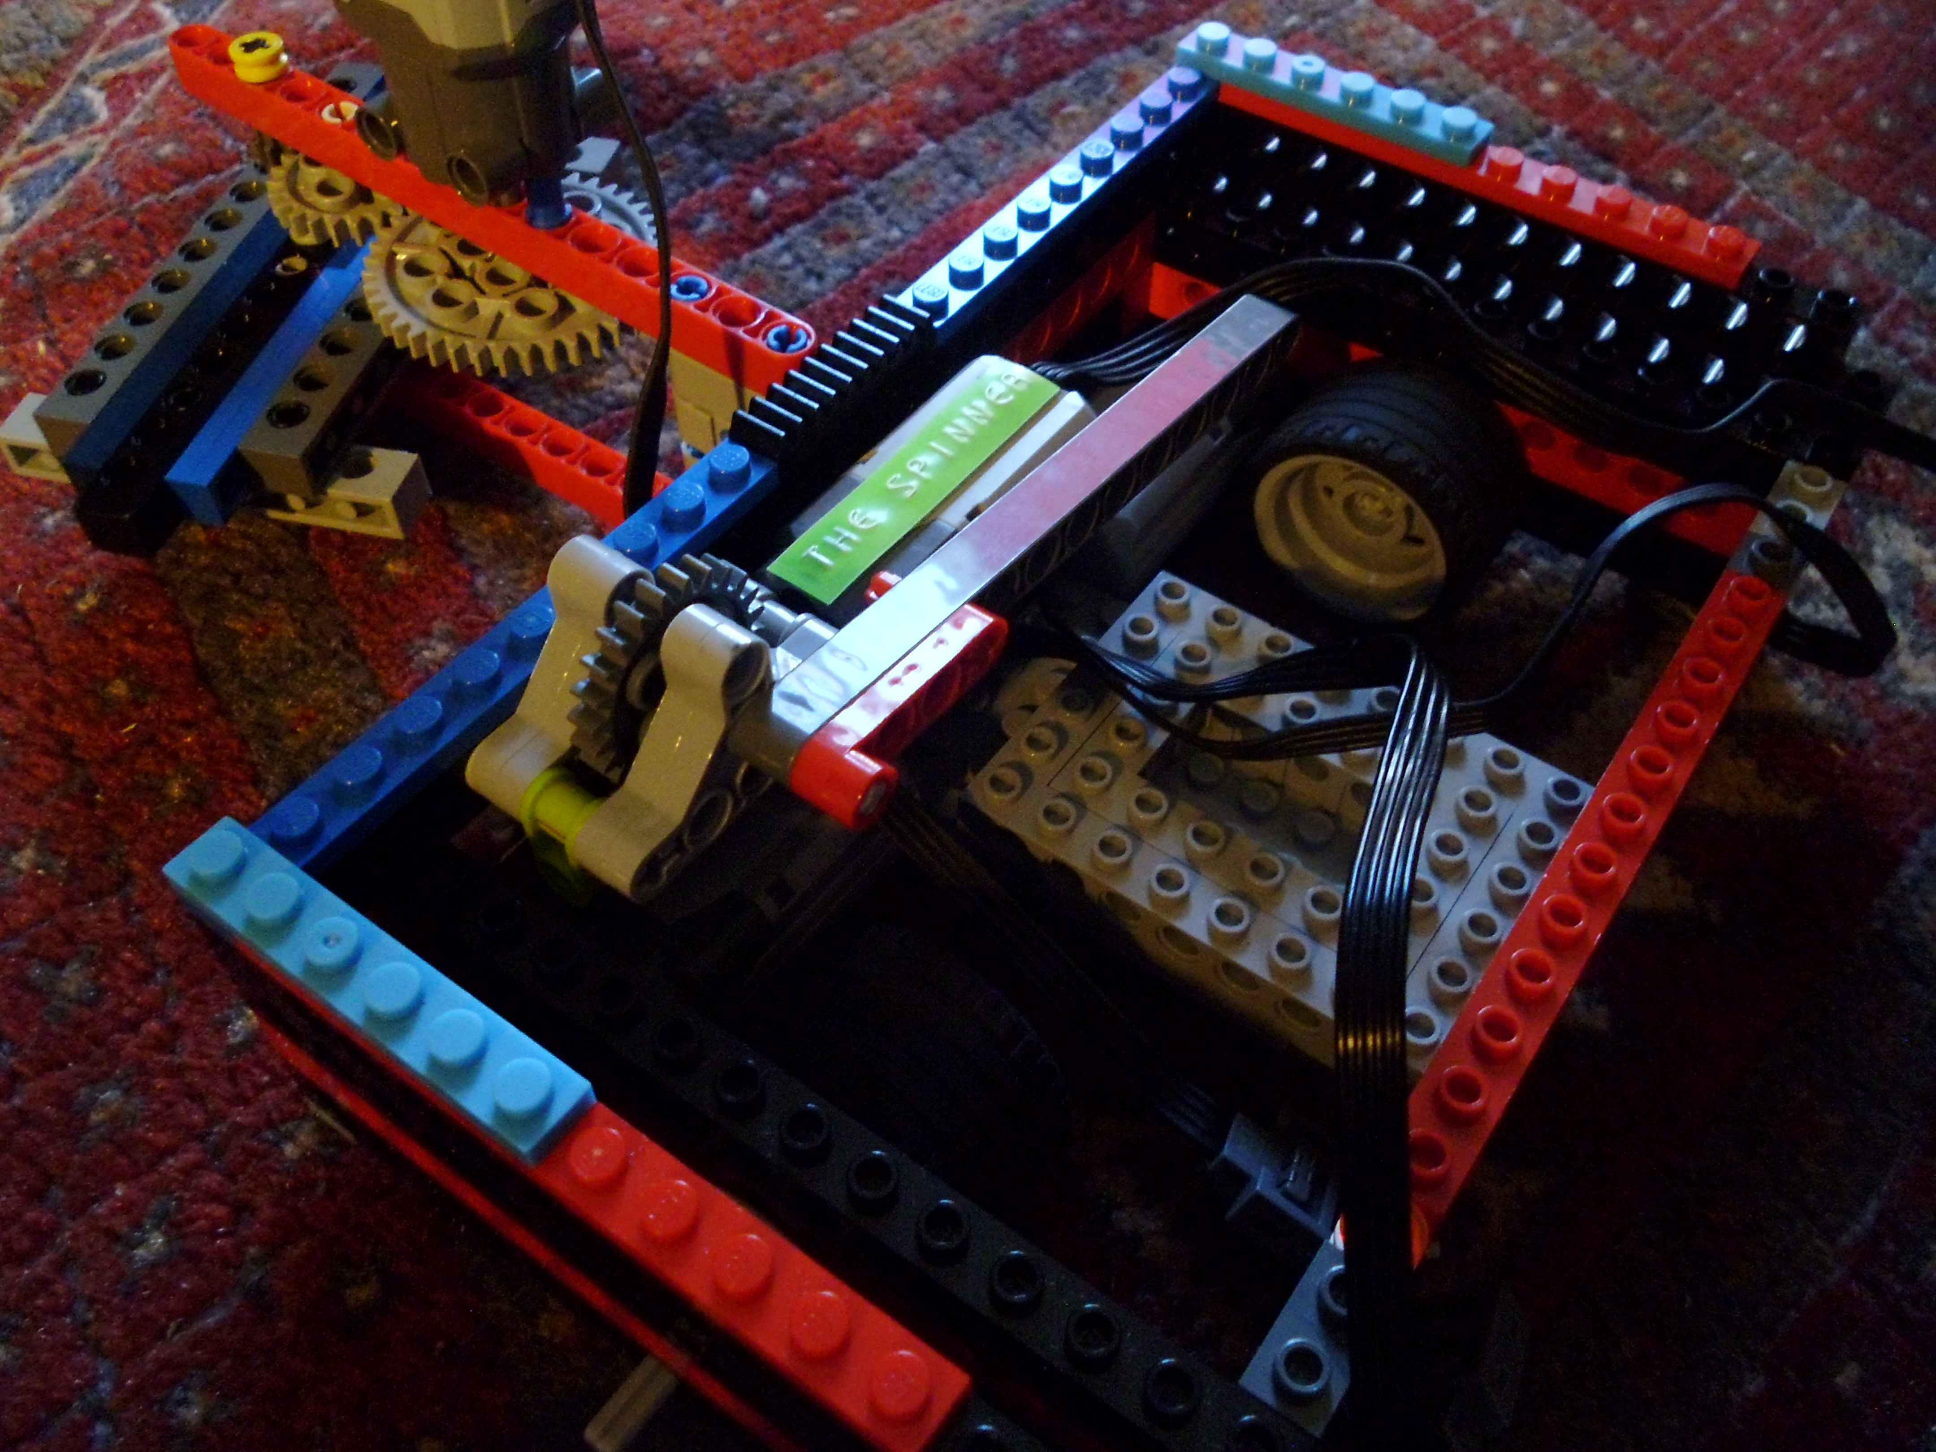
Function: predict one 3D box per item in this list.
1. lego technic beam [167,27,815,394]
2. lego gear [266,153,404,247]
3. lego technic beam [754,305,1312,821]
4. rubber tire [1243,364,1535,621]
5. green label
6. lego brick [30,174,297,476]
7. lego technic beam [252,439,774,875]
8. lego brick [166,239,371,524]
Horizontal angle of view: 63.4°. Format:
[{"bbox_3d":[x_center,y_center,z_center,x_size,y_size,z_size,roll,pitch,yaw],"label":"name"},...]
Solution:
[{"bbox_3d":[-0.071,-0.074,0.221,0.120,0.008,0.008,30,57,17],"label":"lego technic beam"},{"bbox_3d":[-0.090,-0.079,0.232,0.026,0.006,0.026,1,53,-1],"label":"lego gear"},{"bbox_3d":[0.011,-0.026,0.185,0.008,0.008,0.104,31,52,22],"label":"lego technic beam"},{"bbox_3d":[0.062,-0.034,0.234,0.037,0.037,0.022,30,60,22],"label":"rubber tire"},{"bbox_3d":[-0.005,-0.029,0.182,0.009,0.001,0.044,29,57,21],"label":"green label"},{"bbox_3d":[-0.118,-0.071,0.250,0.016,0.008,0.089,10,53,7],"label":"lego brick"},{"bbox_3d":[-0.048,-0.009,0.169,0.008,0.005,0.077,29,57,21],"label":"lego technic beam"},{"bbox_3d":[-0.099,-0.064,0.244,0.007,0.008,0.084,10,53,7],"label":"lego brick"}]

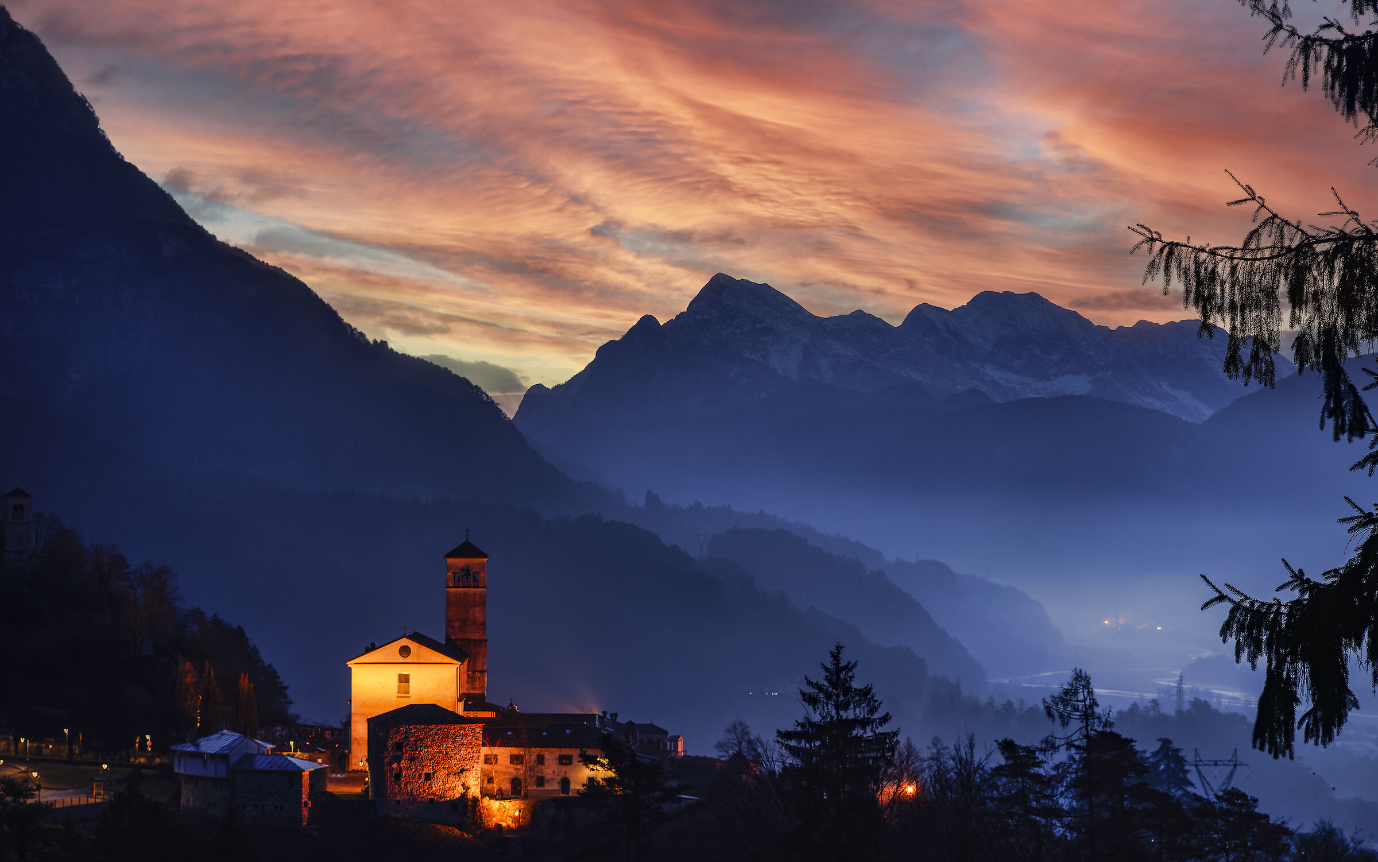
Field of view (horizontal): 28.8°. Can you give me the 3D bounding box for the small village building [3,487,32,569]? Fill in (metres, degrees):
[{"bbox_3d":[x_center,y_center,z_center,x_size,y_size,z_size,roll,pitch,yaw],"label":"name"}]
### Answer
[{"bbox_3d":[-122.810,18.350,490.000,4.800,16.000,4.800,1,-3,-10],"label":"small village building"}]

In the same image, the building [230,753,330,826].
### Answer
[{"bbox_3d":[-57.170,50.090,375.000,11.500,9.500,9.500,-1,-3,10],"label":"building"}]

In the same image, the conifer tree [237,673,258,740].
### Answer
[{"bbox_3d":[-70.070,43.770,425.000,3.400,11.000,3.400,0,-3,-6],"label":"conifer tree"}]

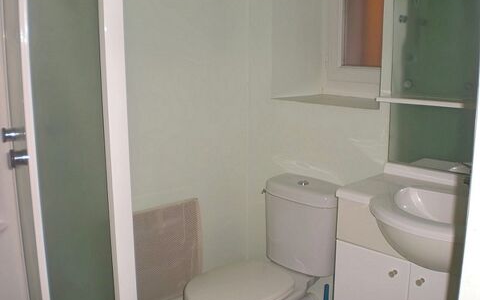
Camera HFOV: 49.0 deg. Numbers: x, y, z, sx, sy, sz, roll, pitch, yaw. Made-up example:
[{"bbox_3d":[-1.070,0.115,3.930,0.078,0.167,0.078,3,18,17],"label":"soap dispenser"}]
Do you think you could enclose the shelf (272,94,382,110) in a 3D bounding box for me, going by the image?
[{"bbox_3d":[0.517,-0.228,2.579,0.392,0.030,0.627,-11,15,-43],"label":"shelf"}]

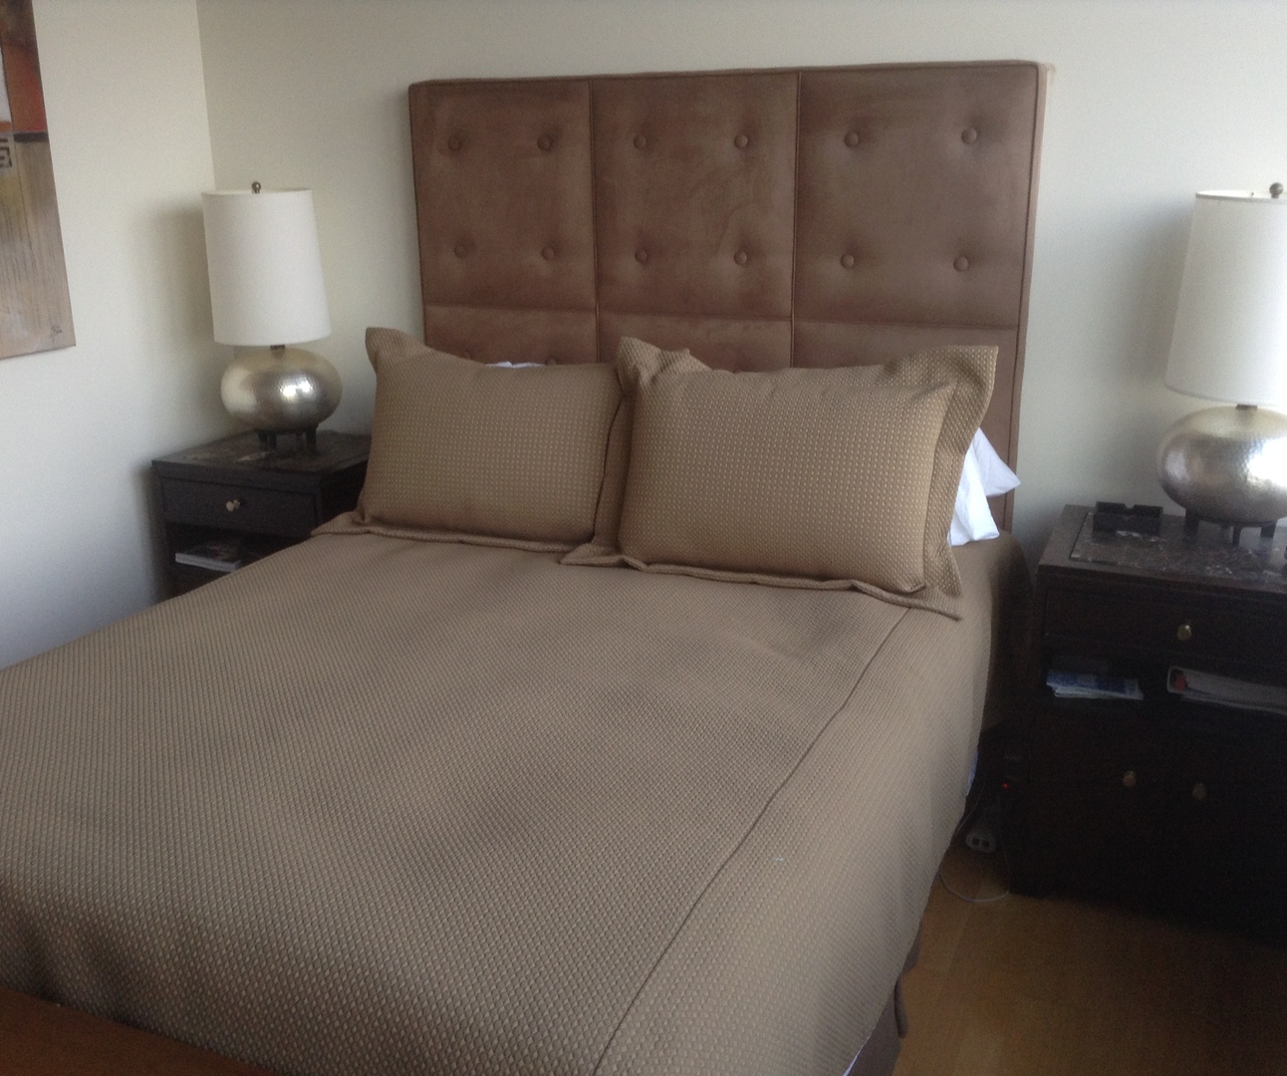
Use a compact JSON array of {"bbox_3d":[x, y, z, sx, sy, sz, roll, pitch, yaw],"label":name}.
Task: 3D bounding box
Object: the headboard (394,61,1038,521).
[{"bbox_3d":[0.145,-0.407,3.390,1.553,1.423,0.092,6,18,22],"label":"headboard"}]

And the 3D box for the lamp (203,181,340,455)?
[{"bbox_3d":[-1.012,-0.601,3.733,0.319,0.710,0.319,6,18,22],"label":"lamp"}]

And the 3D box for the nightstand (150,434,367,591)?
[{"bbox_3d":[-0.971,0.111,3.877,0.555,0.738,0.455,6,18,22],"label":"nightstand"}]

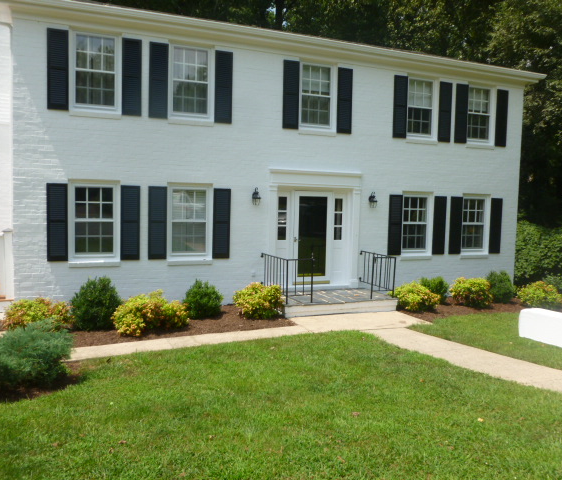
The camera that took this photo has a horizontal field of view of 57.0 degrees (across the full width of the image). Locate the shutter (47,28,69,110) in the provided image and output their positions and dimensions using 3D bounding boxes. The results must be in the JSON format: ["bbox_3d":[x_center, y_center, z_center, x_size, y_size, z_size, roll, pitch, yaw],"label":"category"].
[{"bbox_3d":[-3.981,-3.037,9.256,0.355,1.418,0.040,0,4,-22],"label":"shutter"}]

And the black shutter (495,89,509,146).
[{"bbox_3d":[5.550,-3.074,13.055,0.356,1.410,0.045,0,4,-22],"label":"black shutter"}]

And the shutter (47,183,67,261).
[{"bbox_3d":[-4.058,-0.315,9.415,0.355,1.413,0.040,0,4,-22],"label":"shutter"}]

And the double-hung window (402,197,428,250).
[{"bbox_3d":[3.224,-0.392,12.390,0.818,1.354,0.103,0,4,-22],"label":"double-hung window"}]

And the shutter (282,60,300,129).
[{"bbox_3d":[0.203,-3.052,10.902,0.356,1.410,0.045,0,4,-22],"label":"shutter"}]

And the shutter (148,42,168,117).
[{"bbox_3d":[-2.343,-3.049,9.941,0.356,1.414,0.040,0,4,-22],"label":"shutter"}]

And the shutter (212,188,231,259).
[{"bbox_3d":[-1.210,-0.335,10.525,0.356,1.404,0.045,0,4,-22],"label":"shutter"}]

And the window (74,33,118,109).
[{"bbox_3d":[-3.404,-3.068,9.522,0.818,1.363,0.103,0,4,-22],"label":"window"}]

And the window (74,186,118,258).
[{"bbox_3d":[-3.499,-0.362,9.775,0.825,1.396,0.112,0,4,-22],"label":"window"}]

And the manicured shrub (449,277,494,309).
[{"bbox_3d":[4.339,1.157,11.826,0.940,0.667,0.846,0,4,-22],"label":"manicured shrub"}]

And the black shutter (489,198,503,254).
[{"bbox_3d":[5.495,-0.348,13.261,0.355,1.413,0.040,0,4,-22],"label":"black shutter"}]

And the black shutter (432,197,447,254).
[{"bbox_3d":[3.857,-0.344,12.578,0.357,1.410,0.040,0,4,-22],"label":"black shutter"}]

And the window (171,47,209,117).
[{"bbox_3d":[-1.756,-3.074,10.186,0.818,1.363,0.103,0,4,-22],"label":"window"}]

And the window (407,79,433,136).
[{"bbox_3d":[3.327,-3.123,12.290,0.825,1.377,0.112,0,4,-22],"label":"window"}]

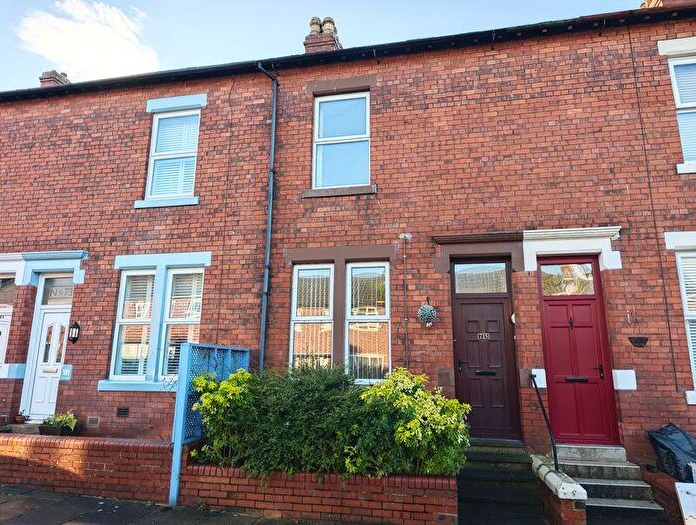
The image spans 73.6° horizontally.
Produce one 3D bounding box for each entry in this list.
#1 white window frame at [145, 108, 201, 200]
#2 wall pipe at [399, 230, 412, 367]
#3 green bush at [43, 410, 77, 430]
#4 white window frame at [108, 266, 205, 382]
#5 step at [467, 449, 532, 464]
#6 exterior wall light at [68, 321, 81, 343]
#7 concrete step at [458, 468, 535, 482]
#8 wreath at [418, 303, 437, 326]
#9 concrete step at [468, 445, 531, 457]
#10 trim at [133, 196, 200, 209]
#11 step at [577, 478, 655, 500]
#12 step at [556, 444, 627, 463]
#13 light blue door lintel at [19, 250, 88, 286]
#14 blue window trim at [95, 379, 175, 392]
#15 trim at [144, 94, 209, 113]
[{"bbox_3d":[-3.339,-2.071,8.914,1.030,1.818,0.090,-2,-13,12],"label":"white window frame"},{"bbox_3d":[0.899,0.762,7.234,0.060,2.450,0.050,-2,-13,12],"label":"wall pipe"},{"bbox_3d":[-4.412,2.418,7.140,0.520,0.299,0.320,-2,-12,11],"label":"green bush"},{"bbox_3d":[-3.293,1.061,8.078,1.671,1.944,0.120,-2,-12,11],"label":"white window frame"},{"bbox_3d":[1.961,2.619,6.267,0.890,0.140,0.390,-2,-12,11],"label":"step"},{"bbox_3d":[-4.941,1.267,8.361,0.160,0.399,0.145,-2,-13,11],"label":"exterior wall light"},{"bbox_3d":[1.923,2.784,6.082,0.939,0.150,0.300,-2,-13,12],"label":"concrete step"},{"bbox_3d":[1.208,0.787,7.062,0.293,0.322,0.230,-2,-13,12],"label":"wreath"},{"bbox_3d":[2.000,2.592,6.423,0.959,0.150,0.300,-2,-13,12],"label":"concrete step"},{"bbox_3d":[-3.339,-1.088,8.655,1.276,0.146,0.165,-2,-13,11],"label":"trim"},{"bbox_3d":[3.227,2.858,5.877,1.030,0.165,0.360,-2,-13,11],"label":"step"},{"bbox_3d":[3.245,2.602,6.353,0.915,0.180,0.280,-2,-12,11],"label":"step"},{"bbox_3d":[-5.501,0.113,8.754,1.430,0.610,0.230,-2,-13,12],"label":"light blue door lintel"},{"bbox_3d":[-3.317,2.110,7.924,1.987,0.160,0.165,-2,-13,11],"label":"blue window trim"},{"bbox_3d":[-3.323,-3.078,9.066,1.303,0.277,0.130,-2,-13,12],"label":"trim"}]

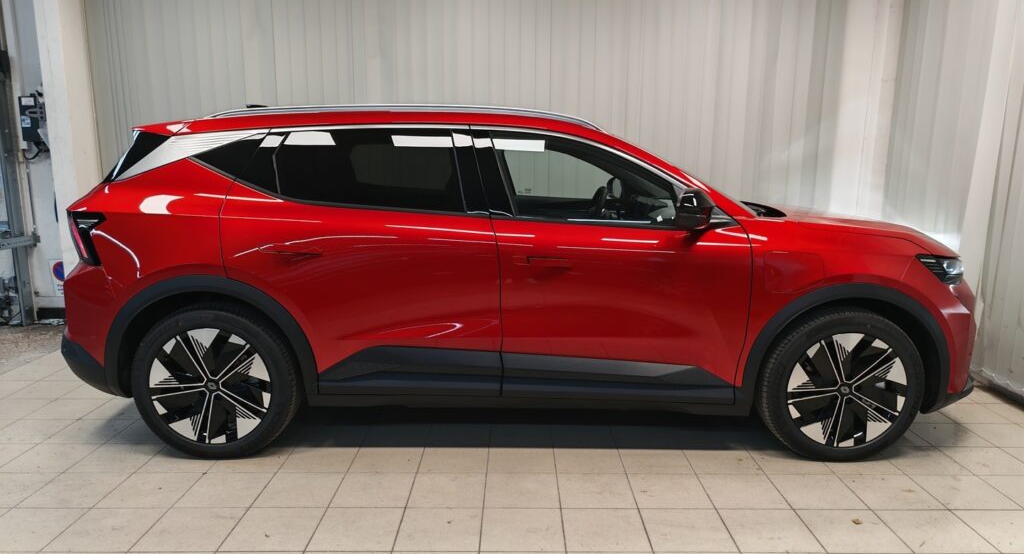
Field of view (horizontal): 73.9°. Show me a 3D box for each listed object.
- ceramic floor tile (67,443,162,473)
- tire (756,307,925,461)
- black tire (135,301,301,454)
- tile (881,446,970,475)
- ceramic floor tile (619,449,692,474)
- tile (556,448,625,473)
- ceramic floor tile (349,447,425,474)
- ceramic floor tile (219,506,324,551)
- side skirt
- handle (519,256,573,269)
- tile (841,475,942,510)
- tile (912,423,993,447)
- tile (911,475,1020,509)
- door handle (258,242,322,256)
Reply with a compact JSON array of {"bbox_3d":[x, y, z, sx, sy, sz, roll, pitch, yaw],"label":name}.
[{"bbox_3d":[-1.762,0.819,3.062,0.297,0.010,0.297,0,10,0],"label":"ceramic floor tile"},{"bbox_3d":[1.464,0.457,3.061,0.710,0.710,0.235,0,10,0],"label":"tire"},{"bbox_3d":[-1.313,0.450,3.073,0.708,0.706,0.240,0,10,0],"label":"black tire"},{"bbox_3d":[1.825,0.826,3.047,0.296,0.012,0.296,0,10,0],"label":"tile"},{"bbox_3d":[0.633,0.823,3.045,0.296,0.012,0.296,0,10,0],"label":"ceramic floor tile"},{"bbox_3d":[0.335,0.822,3.045,0.296,0.012,0.296,0,10,0],"label":"tile"},{"bbox_3d":[-0.564,0.822,3.071,0.298,0.010,0.298,0,9,0],"label":"ceramic floor tile"},{"bbox_3d":[-0.862,0.921,2.477,0.297,0.010,0.297,0,10,0],"label":"ceramic floor tile"},{"bbox_3d":[0.072,0.442,2.989,1.850,0.305,0.100,0,10,0],"label":"side skirt"},{"bbox_3d":[0.142,-0.060,2.882,0.230,0.055,0.040,0,10,0],"label":"handle"},{"bbox_3d":[1.538,0.878,2.771,0.297,0.010,0.297,0,10,0],"label":"tile"},{"bbox_3d":[2.144,0.781,3.357,0.298,0.010,0.294,0,10,0],"label":"tile"},{"bbox_3d":[1.838,0.879,2.771,0.297,0.010,0.297,0,10,0],"label":"tile"},{"bbox_3d":[-0.942,-0.121,2.893,0.260,0.055,0.035,0,10,0],"label":"door handle"}]

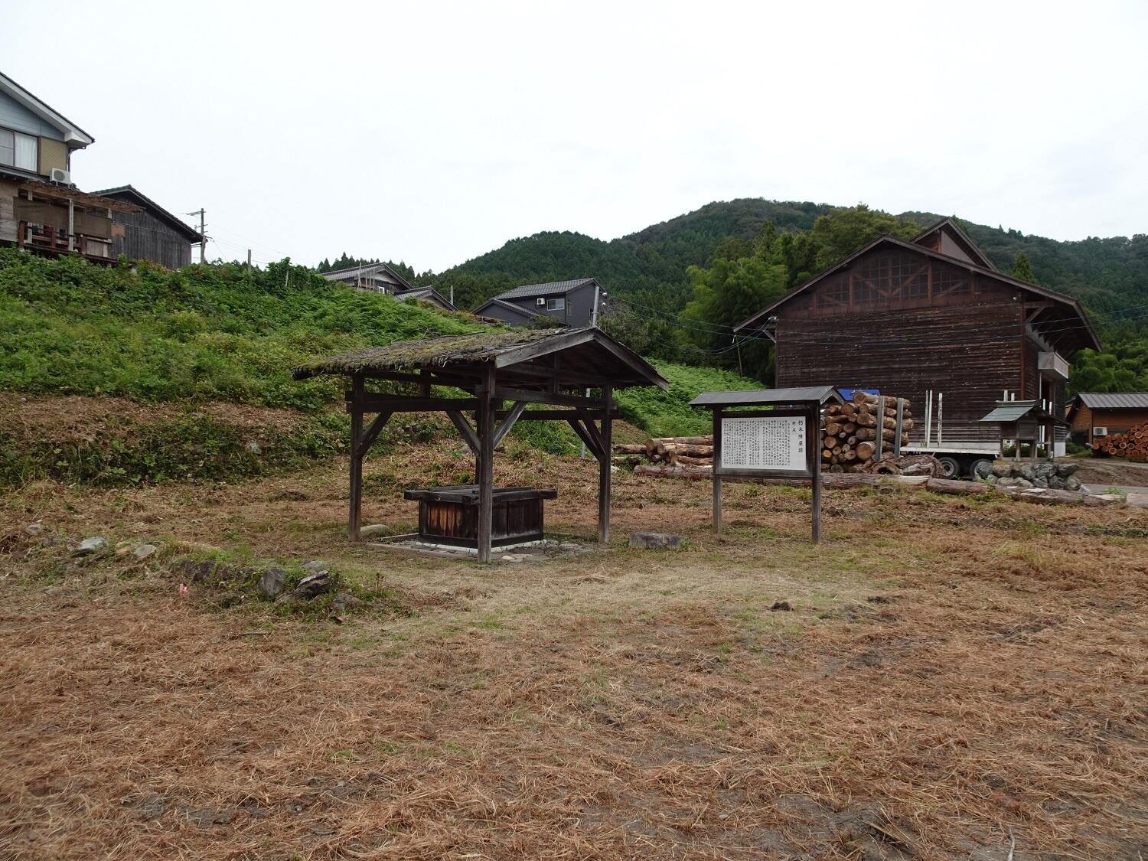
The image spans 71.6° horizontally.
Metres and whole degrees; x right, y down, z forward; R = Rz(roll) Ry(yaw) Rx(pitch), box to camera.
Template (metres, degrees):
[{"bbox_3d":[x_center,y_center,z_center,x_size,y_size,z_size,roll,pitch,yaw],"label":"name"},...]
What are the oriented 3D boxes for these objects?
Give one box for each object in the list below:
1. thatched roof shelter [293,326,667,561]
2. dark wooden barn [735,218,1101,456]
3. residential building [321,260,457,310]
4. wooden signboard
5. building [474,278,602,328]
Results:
[{"bbox_3d":[-1.390,0.140,12.360,4.230,3.180,3.940,0,-1,38],"label":"thatched roof shelter"},{"bbox_3d":[22.170,-4.600,49.190,16.500,12.500,21.900,0,-1,36],"label":"dark wooden barn"},{"bbox_3d":[-23.559,-15.123,94.228,17.000,8.200,10.400,0,-1,36],"label":"residential building"},{"bbox_3d":[3.150,0.546,13.240,2.420,2.460,0.860,0,-1,43],"label":"wooden signboard"},{"bbox_3d":[-2.991,-9.572,74.278,11.000,8.000,11.600,0,-1,31],"label":"building"}]

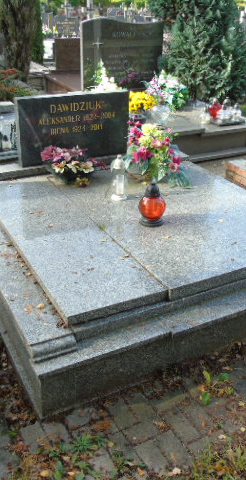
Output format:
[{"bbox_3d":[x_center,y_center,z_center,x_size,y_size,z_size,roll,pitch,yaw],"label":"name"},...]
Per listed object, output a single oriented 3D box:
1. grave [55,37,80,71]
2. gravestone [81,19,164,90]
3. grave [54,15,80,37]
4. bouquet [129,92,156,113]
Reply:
[{"bbox_3d":[-0.787,-3.137,7.768,0.752,0.505,0.103,-13,32,-26],"label":"grave"},{"bbox_3d":[0.005,-2.385,6.052,1.102,0.865,0.093,-13,32,-26],"label":"gravestone"},{"bbox_3d":[-1.494,-5.696,12.373,0.716,0.566,0.100,-13,31,-25],"label":"grave"},{"bbox_3d":[0.182,-1.520,5.093,0.374,0.248,0.356,1,28,-1],"label":"bouquet"}]

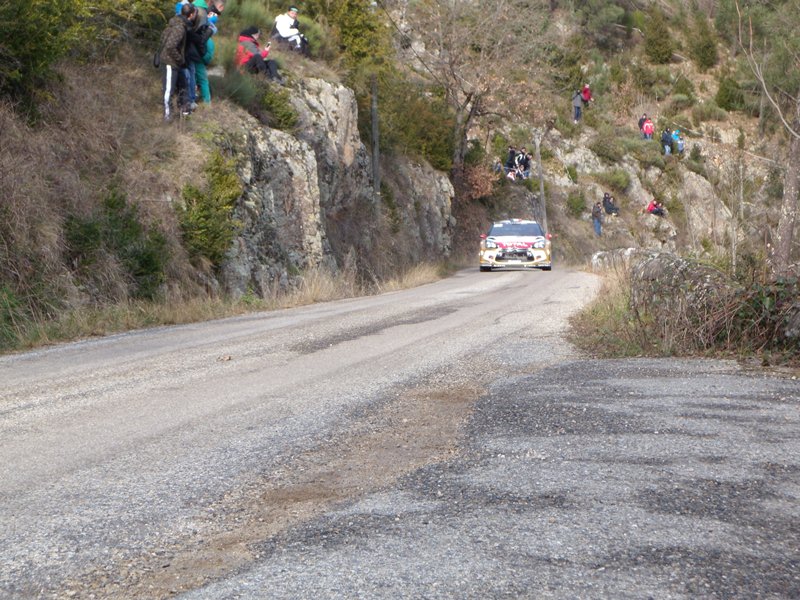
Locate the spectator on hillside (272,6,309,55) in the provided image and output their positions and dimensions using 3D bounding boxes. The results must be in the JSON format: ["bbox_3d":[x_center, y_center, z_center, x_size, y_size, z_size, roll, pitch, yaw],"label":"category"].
[{"bbox_3d":[-2.256,-5.563,40.000,0.780,0.970,0.600,1,2,30],"label":"spectator on hillside"}]

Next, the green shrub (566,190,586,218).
[{"bbox_3d":[8.819,-4.772,97.000,1.000,1.400,1.000,-1,2,0],"label":"green shrub"}]

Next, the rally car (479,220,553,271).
[{"bbox_3d":[3.080,-1.475,51.000,1.820,1.410,3.950,0,2,5],"label":"rally car"}]

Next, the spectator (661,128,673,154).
[{"bbox_3d":[14.029,-8.183,102.000,0.600,1.720,0.450,-2,3,-23],"label":"spectator"}]

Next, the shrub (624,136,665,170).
[{"bbox_3d":[12.784,-7.712,101.500,2.050,1.600,1.600,-1,2,0],"label":"shrub"}]

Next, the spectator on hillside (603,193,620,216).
[{"bbox_3d":[10.404,-4.673,95.500,0.800,1.120,0.600,1,2,41],"label":"spectator on hillside"}]

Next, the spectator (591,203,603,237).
[{"bbox_3d":[9.945,-4.051,98.000,0.550,1.730,0.450,-2,3,-37],"label":"spectator"}]

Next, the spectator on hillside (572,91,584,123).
[{"bbox_3d":[9.379,-10.120,102.000,0.600,1.750,0.450,-1,2,-18],"label":"spectator on hillside"}]

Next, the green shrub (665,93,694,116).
[{"bbox_3d":[14.686,-10.272,102.000,1.550,1.250,1.400,0,2,0],"label":"green shrub"}]

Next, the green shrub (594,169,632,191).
[{"bbox_3d":[10.508,-5.909,96.000,1.750,1.200,1.500,0,2,0],"label":"green shrub"}]

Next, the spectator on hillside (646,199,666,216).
[{"bbox_3d":[12.898,-4.644,98.000,0.800,0.880,0.600,1,3,41],"label":"spectator on hillside"}]

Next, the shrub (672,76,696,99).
[{"bbox_3d":[16.267,-12.150,111.000,1.350,1.250,1.200,-1,2,0],"label":"shrub"}]

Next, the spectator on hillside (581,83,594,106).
[{"bbox_3d":[9.465,-10.071,98.000,0.520,1.680,0.400,-1,2,-17],"label":"spectator on hillside"}]

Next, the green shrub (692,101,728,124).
[{"bbox_3d":[17.274,-10.431,108.000,1.950,1.300,1.600,-1,2,0],"label":"green shrub"}]

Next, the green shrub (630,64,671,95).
[{"bbox_3d":[13.420,-11.813,104.000,2.300,1.800,2.000,0,2,0],"label":"green shrub"}]

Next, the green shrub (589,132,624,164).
[{"bbox_3d":[10.318,-7.570,97.000,1.800,1.550,1.600,0,2,0],"label":"green shrub"}]

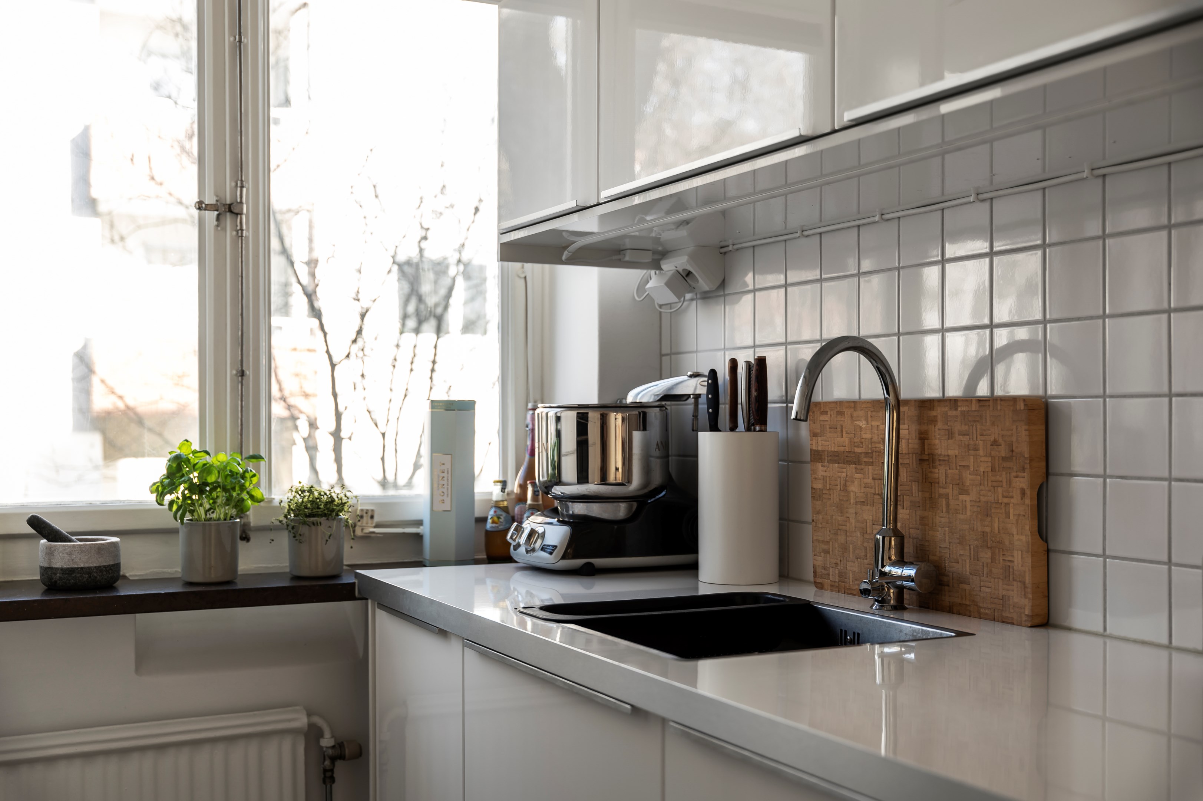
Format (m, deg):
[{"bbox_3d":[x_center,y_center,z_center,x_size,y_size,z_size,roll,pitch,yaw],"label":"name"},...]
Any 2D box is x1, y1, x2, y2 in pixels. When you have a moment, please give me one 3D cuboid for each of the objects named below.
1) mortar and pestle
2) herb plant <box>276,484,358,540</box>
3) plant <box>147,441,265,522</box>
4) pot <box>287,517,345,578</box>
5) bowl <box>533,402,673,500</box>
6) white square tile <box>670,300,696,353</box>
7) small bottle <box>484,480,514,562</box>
[{"bbox_3d":[-0.917,0.264,2.321,0.152,0.122,0.131,1,-1,-27],"label":"mortar and pestle"},{"bbox_3d":[-0.532,0.208,2.498,0.148,0.105,0.136,1,-1,-27],"label":"herb plant"},{"bbox_3d":[-0.706,0.145,2.398,0.197,0.147,0.177,1,-1,-27],"label":"plant"},{"bbox_3d":[-0.535,0.272,2.497,0.105,0.105,0.105,0,-1,0],"label":"pot"},{"bbox_3d":[0.003,0.094,2.446,0.244,0.171,0.244,0,-1,0],"label":"bowl"},{"bbox_3d":[0.160,-0.143,2.611,0.008,0.098,0.096,1,-1,-27],"label":"white square tile"},{"bbox_3d":[-0.205,0.245,2.718,0.061,0.166,0.061,0,-1,0],"label":"small bottle"}]

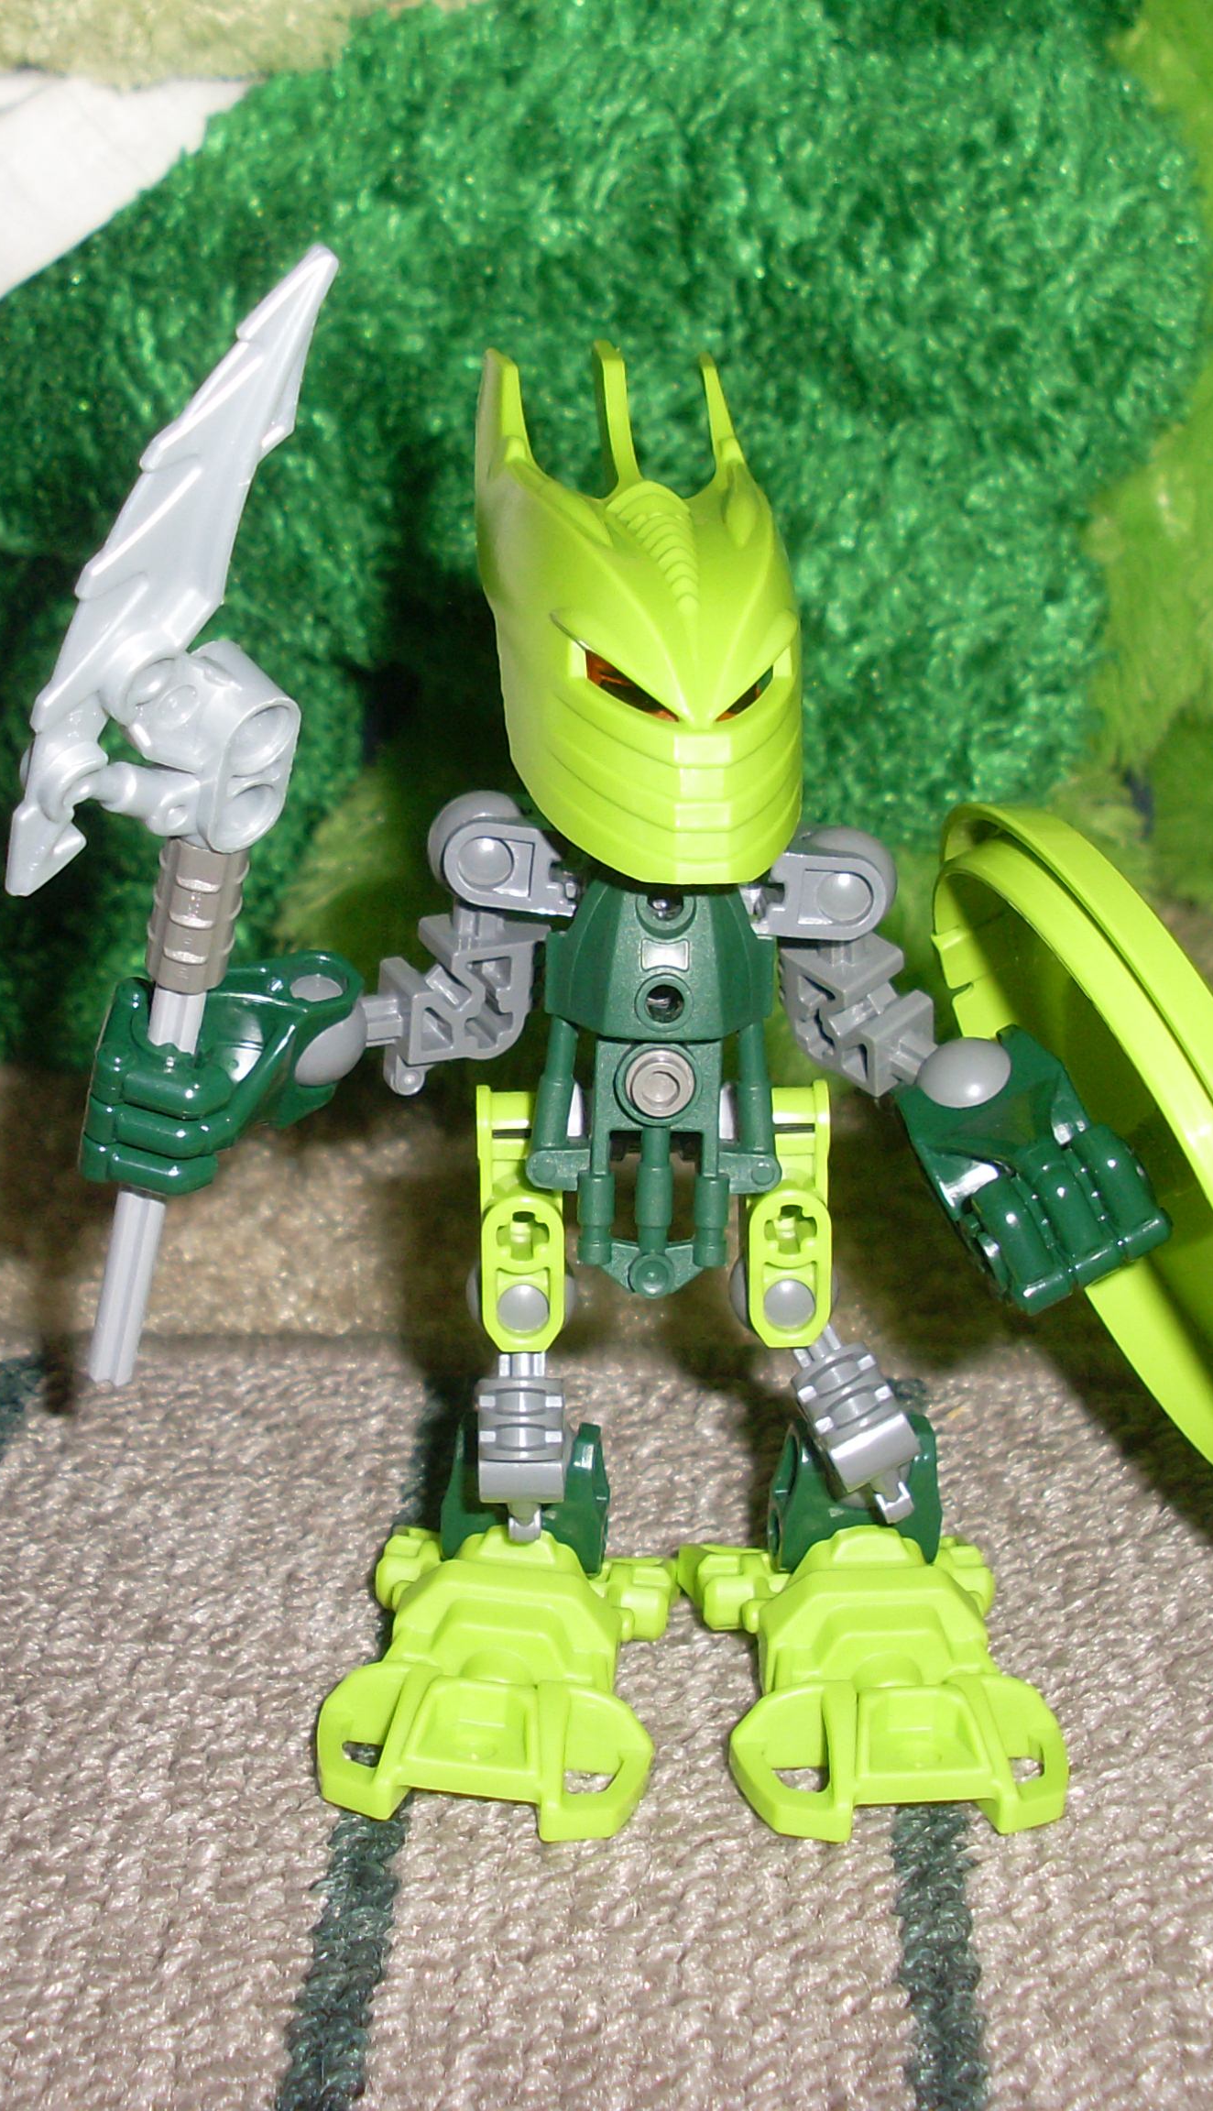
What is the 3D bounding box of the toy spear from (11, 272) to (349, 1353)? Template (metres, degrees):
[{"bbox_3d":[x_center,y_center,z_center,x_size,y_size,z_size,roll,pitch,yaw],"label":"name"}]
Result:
[{"bbox_3d":[-0.042,-0.017,0.287,0.024,0.125,0.018,16,34,0],"label":"toy spear"}]

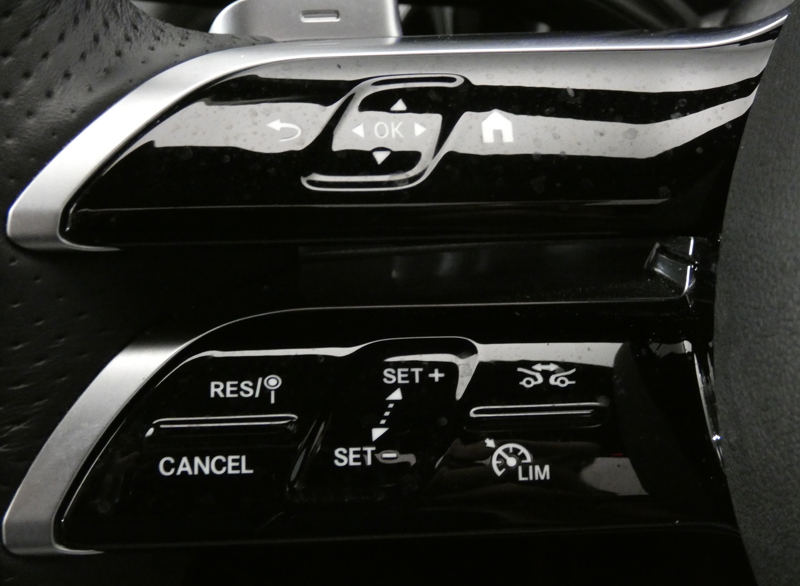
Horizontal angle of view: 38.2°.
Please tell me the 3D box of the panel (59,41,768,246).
[{"bbox_3d":[0.002,-0.017,0.131,0.079,0.022,0.012,-1,2,-2],"label":"panel"}]

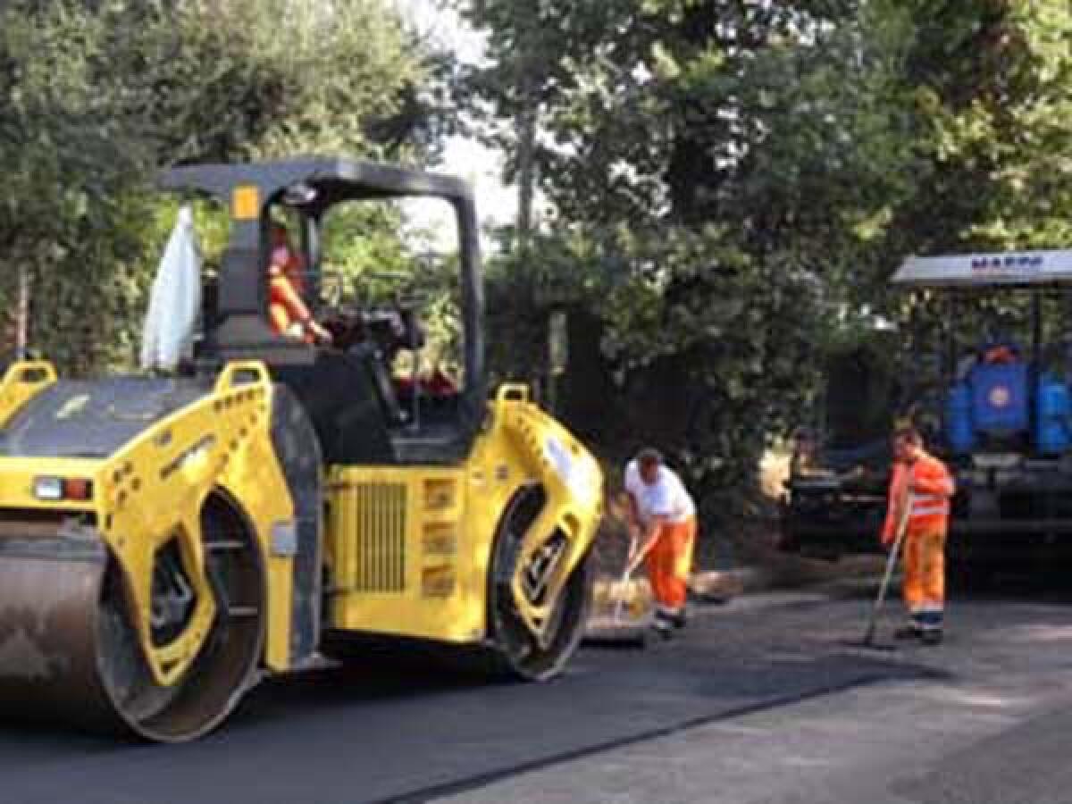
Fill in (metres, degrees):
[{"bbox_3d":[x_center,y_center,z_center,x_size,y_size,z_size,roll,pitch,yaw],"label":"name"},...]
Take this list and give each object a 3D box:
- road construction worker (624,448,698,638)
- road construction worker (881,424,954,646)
[{"bbox_3d":[0.977,1.118,15.400,0.730,1.490,0.560,2,-3,-45],"label":"road construction worker"},{"bbox_3d":[2.965,1.030,15.150,0.570,1.700,0.450,-2,-2,41],"label":"road construction worker"}]

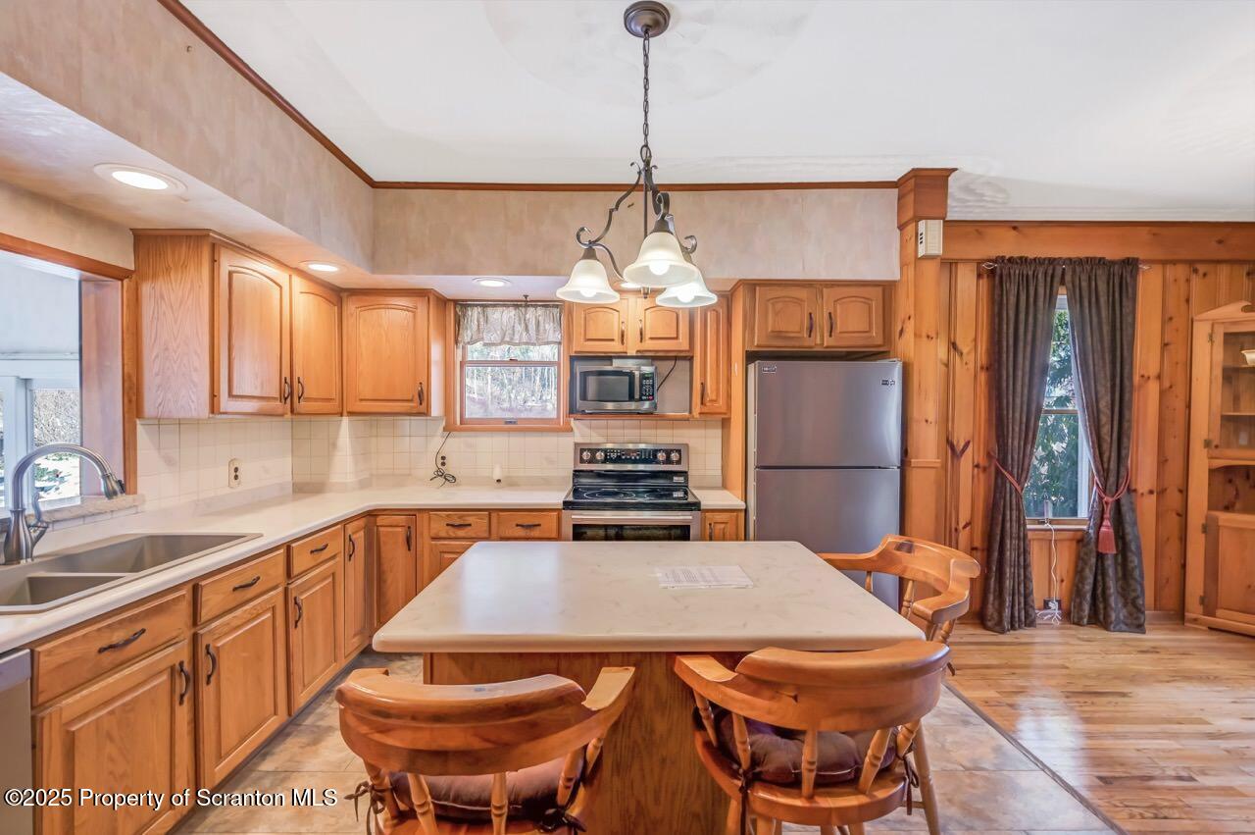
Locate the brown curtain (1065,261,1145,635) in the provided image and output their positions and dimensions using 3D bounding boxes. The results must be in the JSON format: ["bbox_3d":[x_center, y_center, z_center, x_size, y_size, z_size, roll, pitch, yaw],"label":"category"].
[{"bbox_3d":[3.122,0.172,3.444,0.495,2.450,0.165,0,1,0],"label":"brown curtain"}]

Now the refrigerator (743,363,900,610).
[{"bbox_3d":[1.048,0.534,3.102,0.757,1.675,0.735,0,1,0],"label":"refrigerator"}]

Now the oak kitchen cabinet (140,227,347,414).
[{"bbox_3d":[-1.897,-0.394,2.697,0.325,0.780,1.020,0,1,0],"label":"oak kitchen cabinet"}]

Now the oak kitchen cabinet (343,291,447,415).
[{"bbox_3d":[-1.467,-0.392,3.337,0.555,0.764,0.310,0,1,0],"label":"oak kitchen cabinet"}]

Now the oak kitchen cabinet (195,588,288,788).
[{"bbox_3d":[-1.710,0.982,1.938,0.610,0.595,0.473,0,1,0],"label":"oak kitchen cabinet"}]

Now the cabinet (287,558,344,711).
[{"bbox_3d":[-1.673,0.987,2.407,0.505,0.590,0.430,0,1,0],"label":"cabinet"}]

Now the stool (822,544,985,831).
[{"bbox_3d":[0.836,0.911,1.743,0.520,0.950,0.590,0,1,-18],"label":"stool"}]

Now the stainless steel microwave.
[{"bbox_3d":[-0.067,-0.169,3.298,0.476,0.269,0.360,0,1,0],"label":"stainless steel microwave"}]

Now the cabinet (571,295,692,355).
[{"bbox_3d":[0.016,-0.576,3.339,0.750,0.392,0.310,0,1,0],"label":"cabinet"}]

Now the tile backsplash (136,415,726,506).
[{"bbox_3d":[-0.709,0.217,2.876,2.720,0.425,1.350,0,1,0],"label":"tile backsplash"}]

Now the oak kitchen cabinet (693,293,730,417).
[{"bbox_3d":[0.525,-0.385,3.375,0.245,0.762,0.325,0,1,0],"label":"oak kitchen cabinet"}]

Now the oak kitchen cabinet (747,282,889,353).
[{"bbox_3d":[1.081,-0.574,3.217,0.800,0.392,0.560,0,1,0],"label":"oak kitchen cabinet"}]

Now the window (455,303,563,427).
[{"bbox_3d":[-0.807,-0.358,3.562,0.743,0.835,0.120,0,1,0],"label":"window"}]

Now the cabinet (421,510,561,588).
[{"bbox_3d":[-0.757,0.909,3.196,0.781,0.822,0.605,0,1,0],"label":"cabinet"}]

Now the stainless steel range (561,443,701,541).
[{"bbox_3d":[0.015,0.781,3.182,0.765,1.214,0.700,0,1,0],"label":"stainless steel range"}]

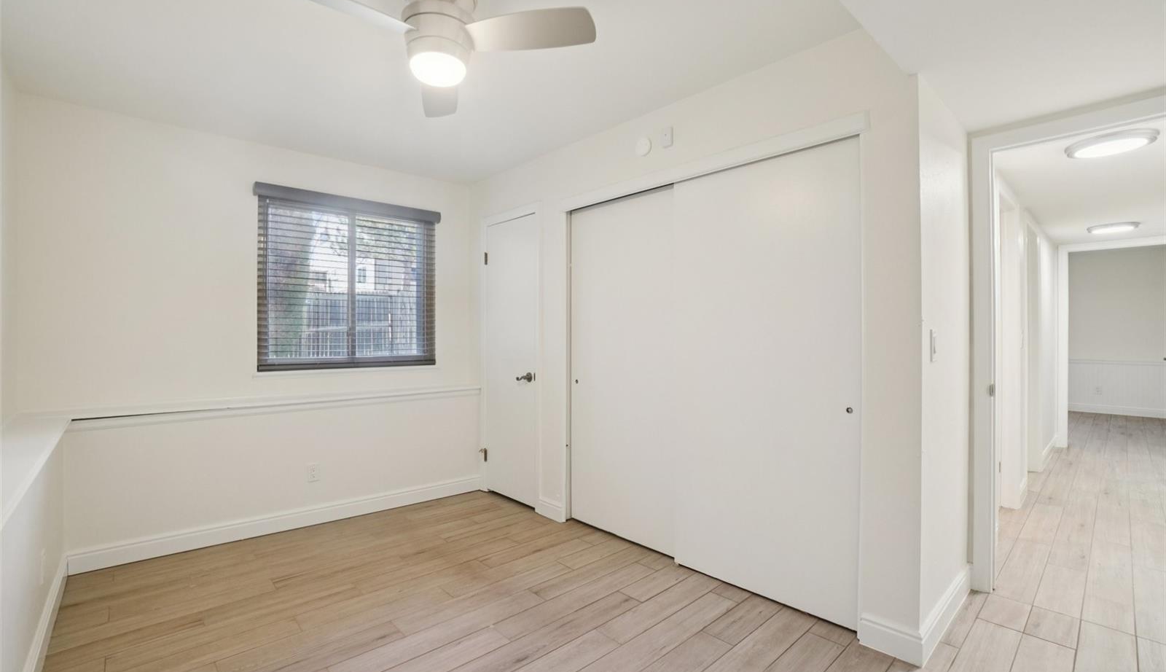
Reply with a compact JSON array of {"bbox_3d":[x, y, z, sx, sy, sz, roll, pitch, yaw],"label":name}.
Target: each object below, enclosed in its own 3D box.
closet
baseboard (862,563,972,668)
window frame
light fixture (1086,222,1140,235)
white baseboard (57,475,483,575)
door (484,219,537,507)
[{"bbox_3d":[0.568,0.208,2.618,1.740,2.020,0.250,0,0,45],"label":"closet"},{"bbox_3d":[1.472,1.156,2.118,0.827,0.120,0.216,0,0,-43],"label":"baseboard"},{"bbox_3d":[-1.668,-0.384,3.542,1.220,1.220,0.070,0,0,-38],"label":"window frame"},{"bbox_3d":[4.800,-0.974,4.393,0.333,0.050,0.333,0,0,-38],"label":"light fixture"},{"bbox_3d":[-1.711,1.167,3.160,2.281,0.105,0.025,0,0,-38],"label":"white baseboard"},{"bbox_3d":[-0.531,0.186,3.605,0.600,2.040,0.060,0,0,45],"label":"door"}]

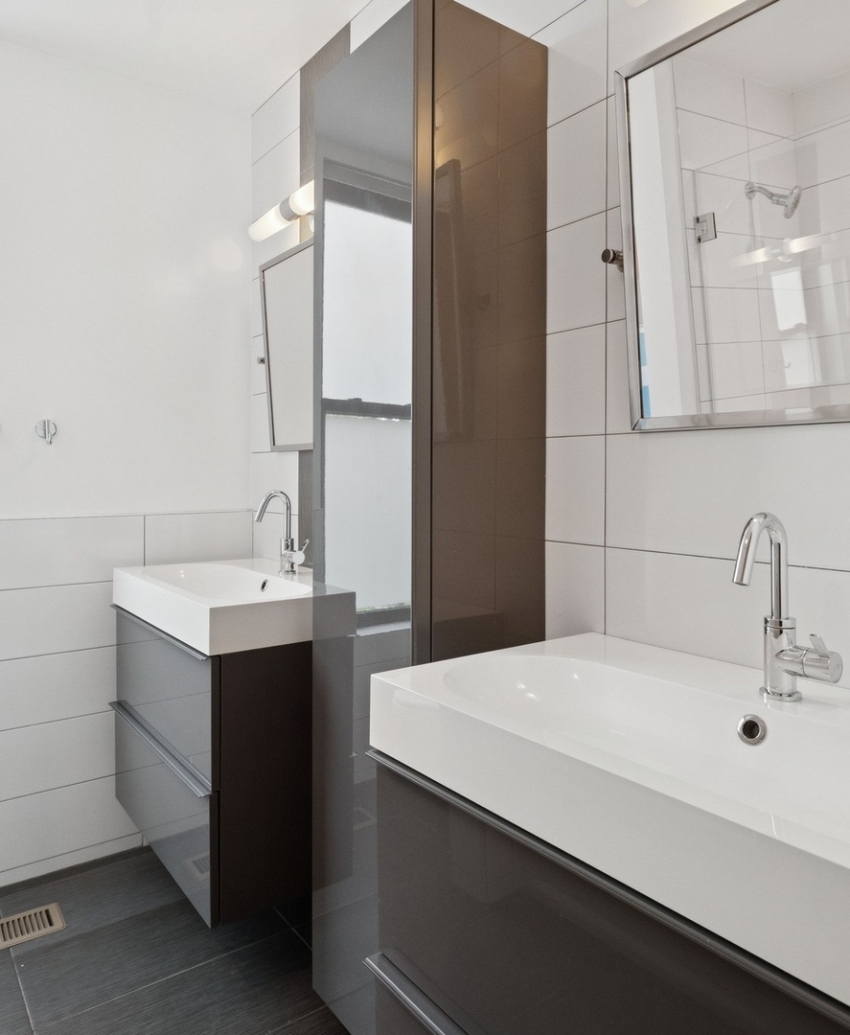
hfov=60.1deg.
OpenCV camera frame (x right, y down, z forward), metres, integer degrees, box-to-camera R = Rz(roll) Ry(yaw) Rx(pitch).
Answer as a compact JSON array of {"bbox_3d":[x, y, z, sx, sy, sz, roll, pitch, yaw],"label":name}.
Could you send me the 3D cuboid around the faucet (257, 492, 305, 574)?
[{"bbox_3d":[-0.411,0.046,2.096,0.155,0.243,0.106,-1,2,-37],"label":"faucet"}]

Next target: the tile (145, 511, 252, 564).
[{"bbox_3d":[-0.757,0.092,2.474,0.366,0.204,0.010,-1,1,-37],"label":"tile"}]

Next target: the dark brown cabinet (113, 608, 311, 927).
[{"bbox_3d":[-0.507,0.573,2.056,0.483,0.590,0.797,-1,2,-37],"label":"dark brown cabinet"}]

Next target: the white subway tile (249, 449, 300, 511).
[{"bbox_3d":[-0.495,-0.115,2.455,0.012,0.203,0.348,0,1,-37],"label":"white subway tile"}]

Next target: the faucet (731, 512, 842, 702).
[{"bbox_3d":[0.450,0.115,0.923,0.136,0.243,0.098,-1,2,-37],"label":"faucet"}]

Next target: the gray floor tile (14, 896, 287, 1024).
[{"bbox_3d":[-0.683,1.090,1.875,0.608,0.010,0.303,-2,4,-37],"label":"gray floor tile"}]

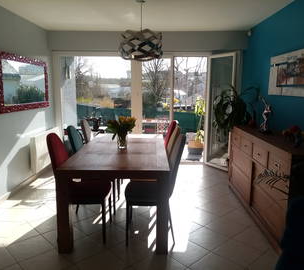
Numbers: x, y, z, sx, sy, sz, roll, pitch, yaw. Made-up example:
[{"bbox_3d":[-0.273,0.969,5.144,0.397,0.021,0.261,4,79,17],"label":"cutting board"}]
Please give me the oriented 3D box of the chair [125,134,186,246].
[{"bbox_3d":[0.036,0.507,2.620,0.569,1.010,0.465,0,9,1],"label":"chair"}]

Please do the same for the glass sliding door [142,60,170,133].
[{"bbox_3d":[0.079,-0.455,5.262,0.626,2.020,0.071,0,9,1],"label":"glass sliding door"}]

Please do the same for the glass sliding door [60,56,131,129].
[{"bbox_3d":[-1.073,-0.474,5.277,1.424,2.040,0.071,0,9,1],"label":"glass sliding door"}]

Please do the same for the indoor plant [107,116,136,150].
[{"bbox_3d":[-0.345,-0.021,3.072,0.343,0.369,0.303,0,9,1],"label":"indoor plant"}]

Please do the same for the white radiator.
[{"bbox_3d":[-1.824,0.237,4.698,0.081,0.591,1.000,0,9,1],"label":"white radiator"}]

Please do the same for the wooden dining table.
[{"bbox_3d":[-0.319,0.518,3.295,0.970,0.768,1.954,0,9,1],"label":"wooden dining table"}]

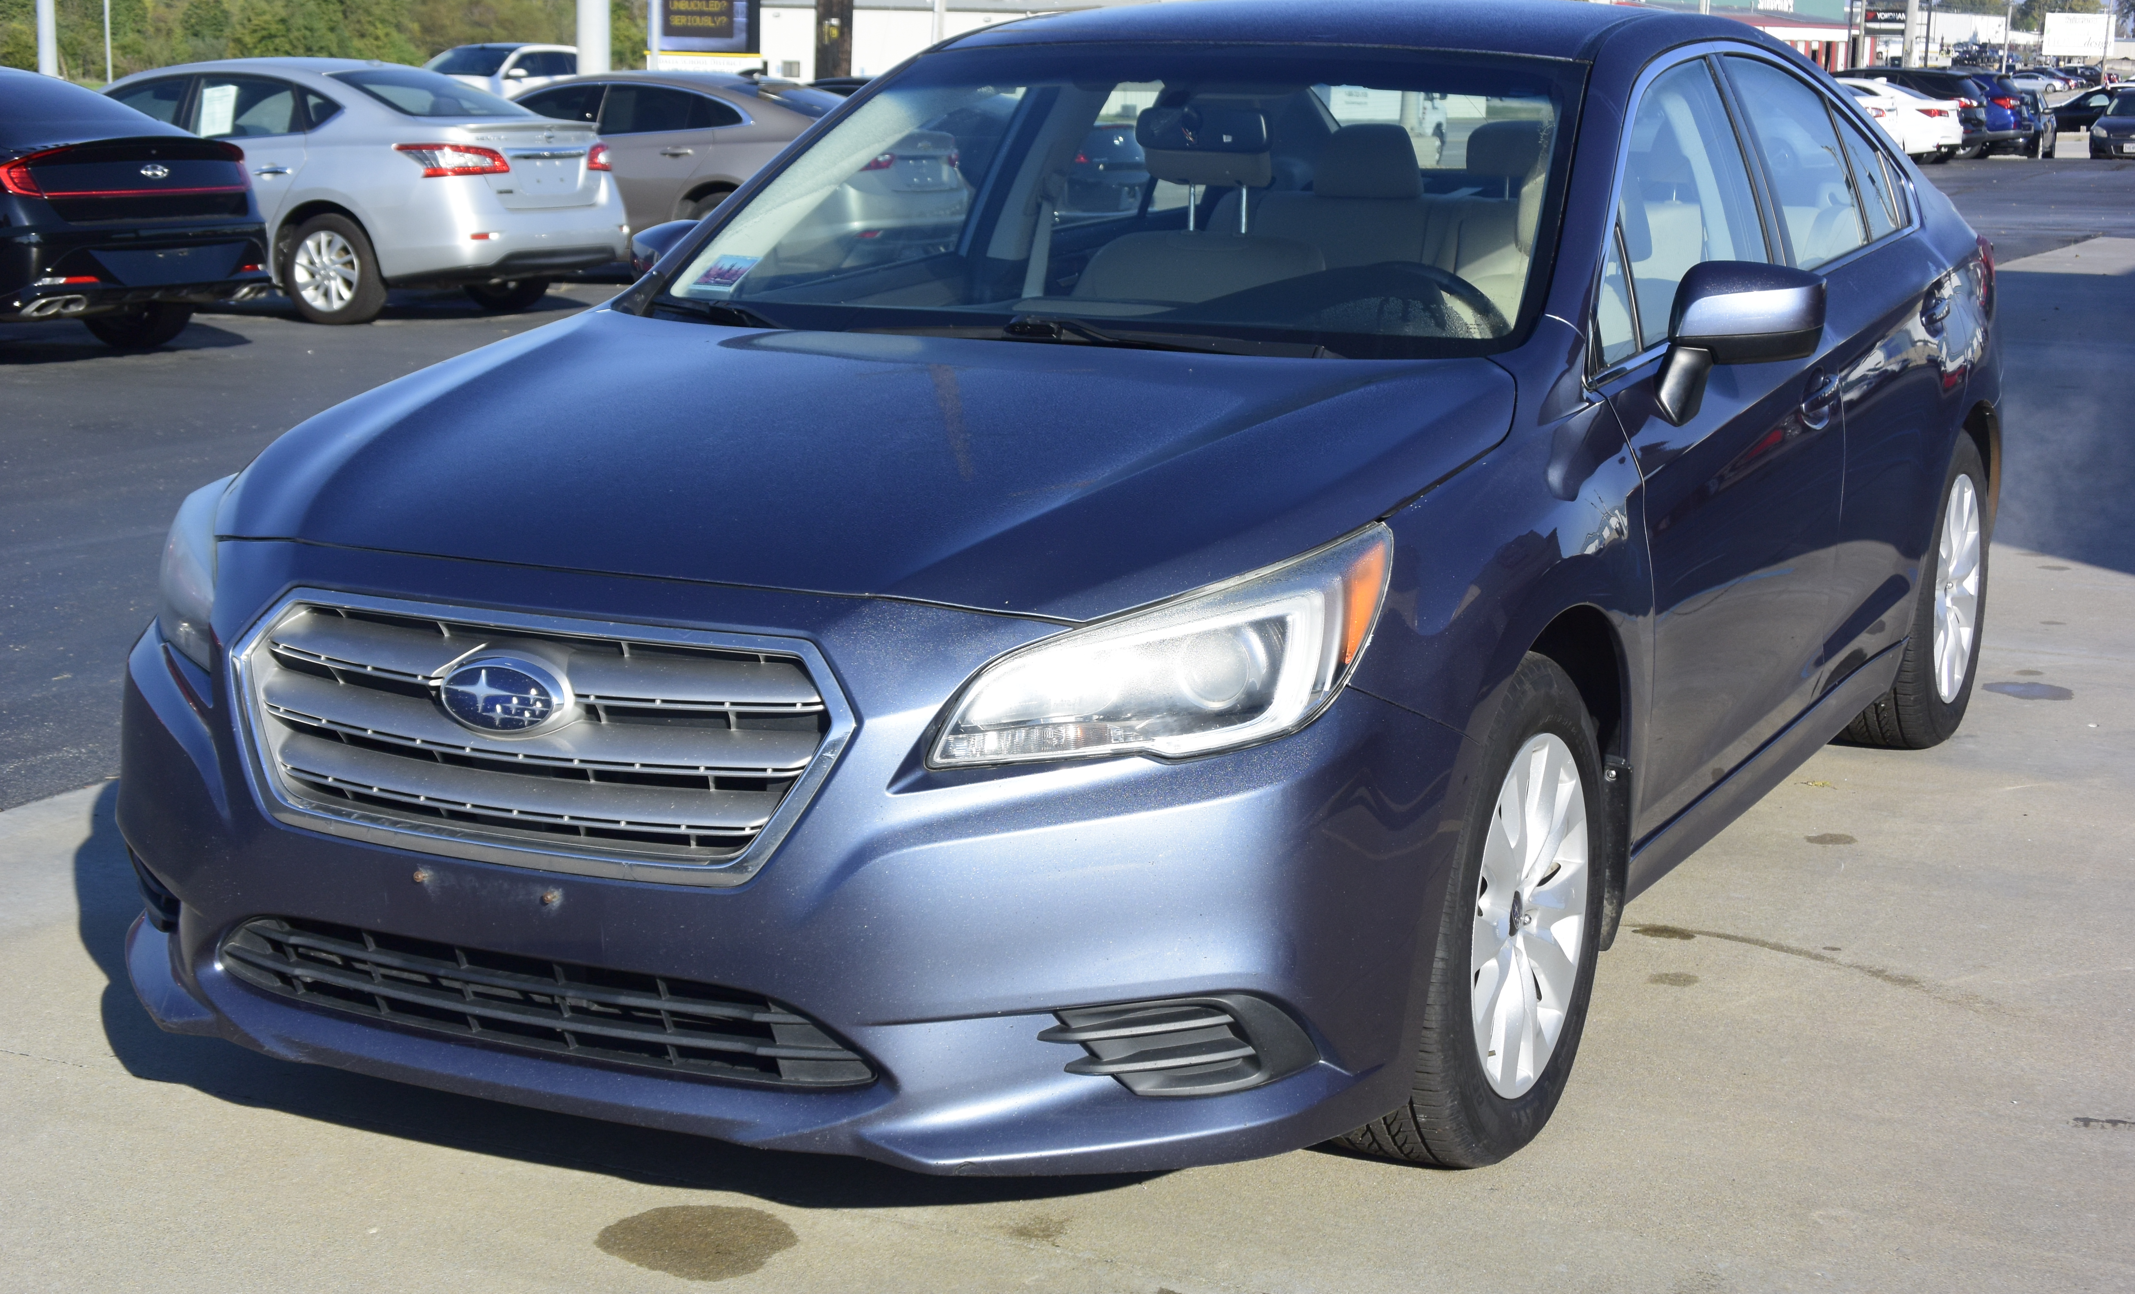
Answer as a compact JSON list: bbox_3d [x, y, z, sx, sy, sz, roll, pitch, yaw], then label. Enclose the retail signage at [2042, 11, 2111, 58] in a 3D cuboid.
[{"bbox_3d":[50.174,-30.331,150.000,3.500,2.200,0.300,3,11,12],"label":"retail signage"}]

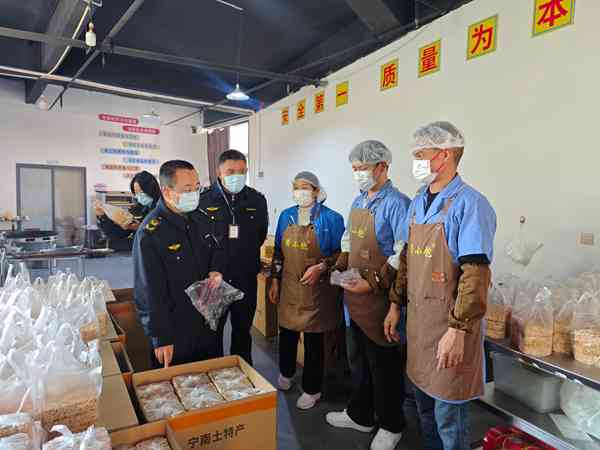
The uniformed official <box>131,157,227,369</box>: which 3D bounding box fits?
[{"bbox_3d":[-0.590,0.485,1.950,0.360,1.600,0.470,7,6,34],"label":"uniformed official"}]

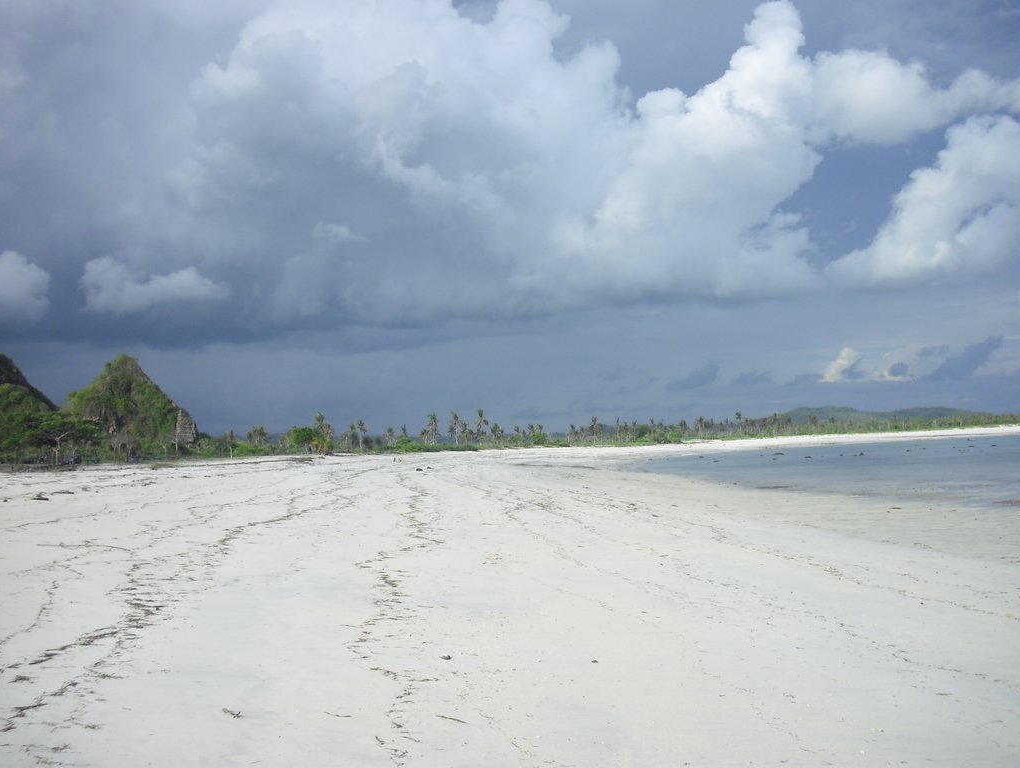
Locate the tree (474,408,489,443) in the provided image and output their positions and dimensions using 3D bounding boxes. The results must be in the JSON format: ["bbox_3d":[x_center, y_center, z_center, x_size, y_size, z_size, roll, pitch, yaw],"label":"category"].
[{"bbox_3d":[-9.160,13.960,365.000,4.600,12.010,4.600,-1,-3,0],"label":"tree"}]

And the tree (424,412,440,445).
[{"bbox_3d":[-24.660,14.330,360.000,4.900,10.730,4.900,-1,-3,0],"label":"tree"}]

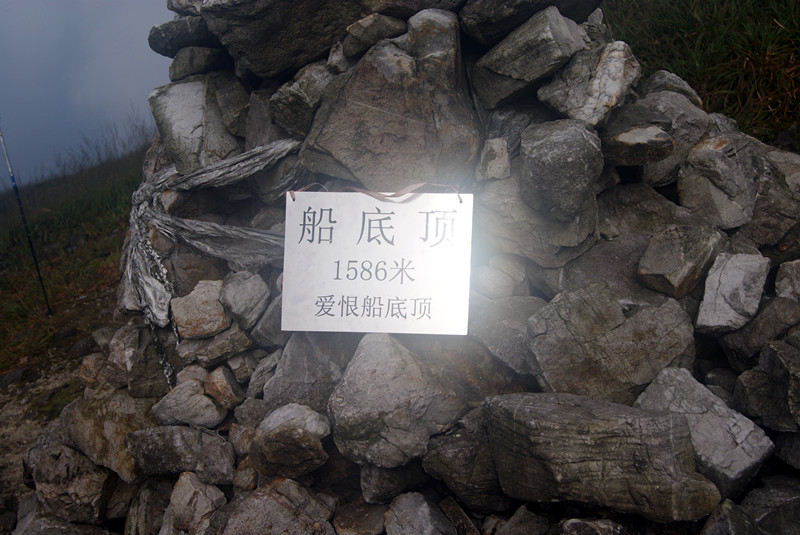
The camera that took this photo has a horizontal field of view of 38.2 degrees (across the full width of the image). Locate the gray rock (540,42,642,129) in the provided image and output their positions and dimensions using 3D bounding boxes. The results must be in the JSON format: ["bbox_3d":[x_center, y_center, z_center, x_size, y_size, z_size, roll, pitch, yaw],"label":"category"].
[{"bbox_3d":[0.433,-0.423,2.660,0.236,0.195,0.190,2,7,0],"label":"gray rock"}]

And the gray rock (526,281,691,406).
[{"bbox_3d":[0.455,0.164,2.500,0.357,0.259,0.220,2,7,0],"label":"gray rock"}]

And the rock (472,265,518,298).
[{"bbox_3d":[0.207,0.030,2.510,0.100,0.075,0.085,1,8,0],"label":"rock"}]

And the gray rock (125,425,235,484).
[{"bbox_3d":[-0.477,0.404,2.500,0.230,0.130,0.160,3,8,12],"label":"gray rock"}]

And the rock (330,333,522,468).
[{"bbox_3d":[0.052,0.279,2.440,0.370,0.270,0.270,1,8,0],"label":"rock"}]

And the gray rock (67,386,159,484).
[{"bbox_3d":[-0.646,0.372,2.580,0.200,0.200,0.170,5,8,25],"label":"gray rock"}]

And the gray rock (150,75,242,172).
[{"bbox_3d":[-0.478,-0.326,2.690,0.211,0.236,0.190,4,7,15],"label":"gray rock"}]

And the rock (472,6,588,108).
[{"bbox_3d":[0.301,-0.489,2.720,0.260,0.234,0.200,0,8,0],"label":"rock"}]

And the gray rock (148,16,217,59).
[{"bbox_3d":[-0.503,-0.537,2.700,0.170,0.097,0.140,0,10,0],"label":"gray rock"}]

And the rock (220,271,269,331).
[{"bbox_3d":[-0.344,0.073,2.560,0.107,0.128,0.105,0,10,0],"label":"rock"}]

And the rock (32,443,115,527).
[{"bbox_3d":[-0.687,0.454,2.420,0.168,0.158,0.155,0,10,0],"label":"rock"}]

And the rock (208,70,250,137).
[{"bbox_3d":[-0.395,-0.378,2.680,0.100,0.150,0.115,0,10,0],"label":"rock"}]

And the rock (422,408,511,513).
[{"bbox_3d":[0.142,0.419,2.530,0.187,0.203,0.180,0,8,0],"label":"rock"}]

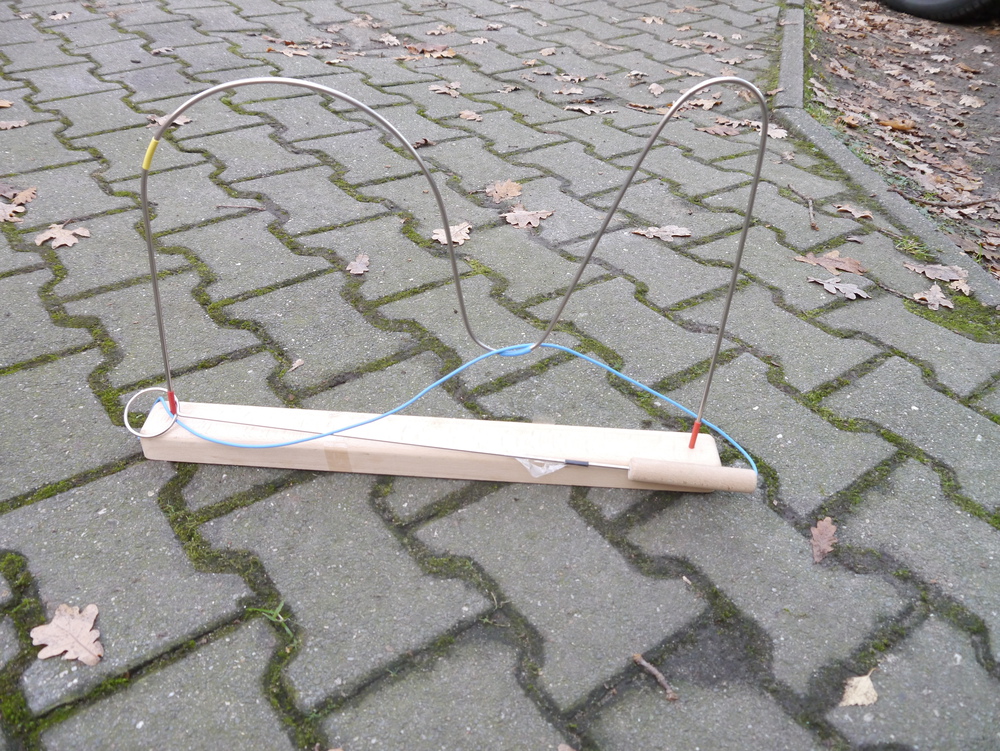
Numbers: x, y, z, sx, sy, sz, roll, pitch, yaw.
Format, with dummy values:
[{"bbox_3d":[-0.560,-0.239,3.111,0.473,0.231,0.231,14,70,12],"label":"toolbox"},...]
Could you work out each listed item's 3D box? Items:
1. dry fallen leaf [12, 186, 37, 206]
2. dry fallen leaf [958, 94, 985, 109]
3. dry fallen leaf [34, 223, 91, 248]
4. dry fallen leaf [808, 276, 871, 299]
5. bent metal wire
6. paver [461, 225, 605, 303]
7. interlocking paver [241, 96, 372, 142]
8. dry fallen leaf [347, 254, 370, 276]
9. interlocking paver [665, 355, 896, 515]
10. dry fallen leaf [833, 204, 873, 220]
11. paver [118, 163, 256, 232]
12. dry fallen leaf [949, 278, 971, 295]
[{"bbox_3d":[-0.637,-0.242,1.089,0.030,0.015,0.052,8,37,5],"label":"dry fallen leaf"},{"bbox_3d":[0.996,-0.577,1.703,0.064,0.016,0.072,15,38,14],"label":"dry fallen leaf"},{"bbox_3d":[-0.541,-0.174,1.010,0.058,0.015,0.067,3,36,-2],"label":"dry fallen leaf"},{"bbox_3d":[0.432,-0.113,1.029,0.080,0.012,0.045,21,39,21],"label":"dry fallen leaf"},{"bbox_3d":[-0.048,-0.080,0.635,0.472,0.326,0.022,4,36,-1],"label":"bent metal wire"},{"bbox_3d":[0.024,-0.125,1.067,0.154,0.070,0.193,-22,44,-31],"label":"paver"},{"bbox_3d":[-0.347,-0.429,1.450,0.160,0.070,0.195,-21,43,-30],"label":"interlocking paver"},{"bbox_3d":[-0.176,-0.139,1.004,0.028,0.010,0.049,-2,37,-8],"label":"dry fallen leaf"},{"bbox_3d":[0.270,0.076,0.826,0.160,0.070,0.193,-21,43,-31],"label":"interlocking paver"},{"bbox_3d":[0.534,-0.248,1.220,0.064,0.014,0.036,25,41,26],"label":"dry fallen leaf"},{"bbox_3d":[-0.449,-0.225,1.163,0.160,0.070,0.195,-24,45,-33],"label":"paver"},{"bbox_3d":[0.603,-0.115,1.052,0.042,0.012,0.026,-26,46,-35],"label":"dry fallen leaf"}]

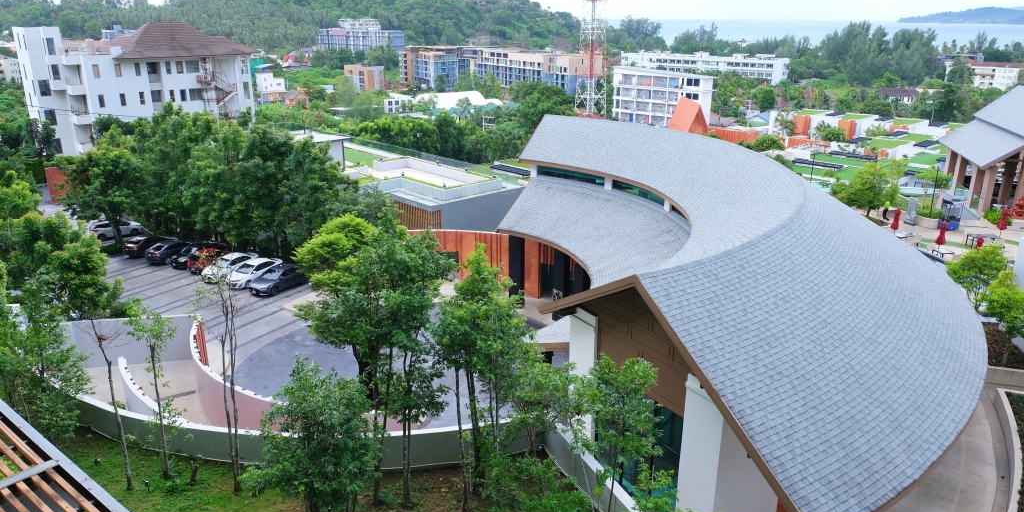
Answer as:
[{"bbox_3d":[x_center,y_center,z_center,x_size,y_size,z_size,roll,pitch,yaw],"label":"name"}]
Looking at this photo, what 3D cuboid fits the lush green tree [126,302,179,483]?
[{"bbox_3d":[-16.351,6.533,31.584,2.200,8.900,2.200,0,19,0],"label":"lush green tree"}]

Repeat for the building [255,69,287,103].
[{"bbox_3d":[-81.387,-58.022,228.093,8.600,11.000,8.000,-12,23,-32],"label":"building"}]

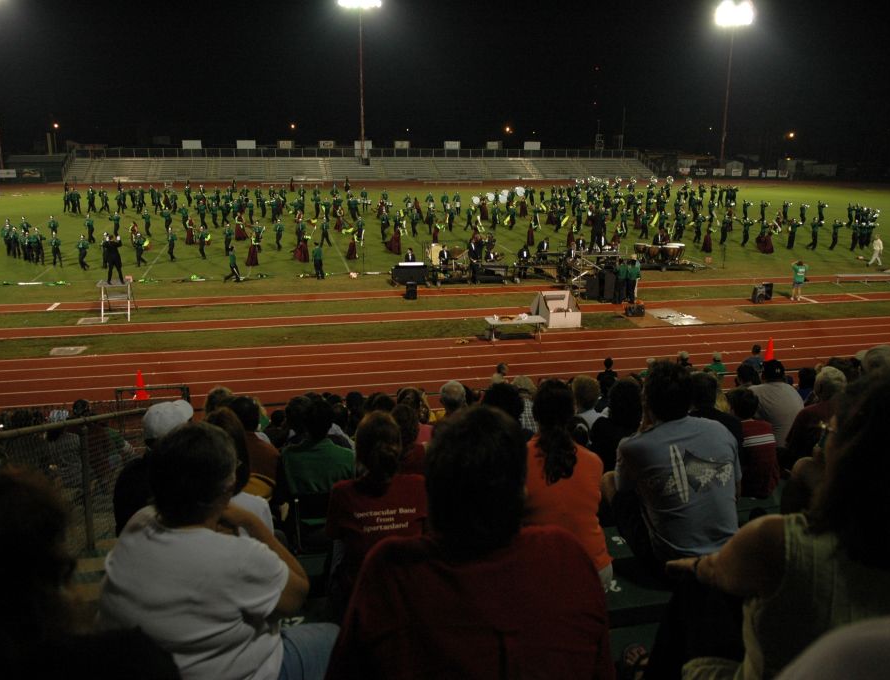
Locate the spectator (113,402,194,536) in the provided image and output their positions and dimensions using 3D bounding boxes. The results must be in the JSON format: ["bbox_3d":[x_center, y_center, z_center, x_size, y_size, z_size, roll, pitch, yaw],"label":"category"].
[{"bbox_3d":[-1.322,0.821,3.650,0.500,1.220,0.750,0,17,-3],"label":"spectator"}]

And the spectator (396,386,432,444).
[{"bbox_3d":[-0.329,0.891,5.864,0.470,1.220,0.760,-3,17,-11],"label":"spectator"}]

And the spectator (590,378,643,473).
[{"bbox_3d":[0.995,0.753,4.492,0.480,1.200,0.720,-4,17,-13],"label":"spectator"}]

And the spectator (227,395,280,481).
[{"bbox_3d":[-1.353,0.902,5.044,0.500,1.200,0.720,-3,17,-11],"label":"spectator"}]

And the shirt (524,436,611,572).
[{"bbox_3d":[0.512,0.718,3.120,0.480,0.640,0.320,-2,17,-9],"label":"shirt"}]

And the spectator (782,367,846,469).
[{"bbox_3d":[2.066,0.683,4.246,0.520,1.220,0.750,-3,17,-12],"label":"spectator"}]

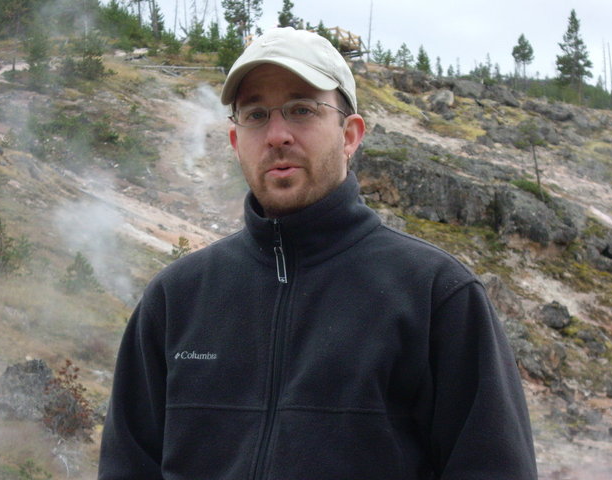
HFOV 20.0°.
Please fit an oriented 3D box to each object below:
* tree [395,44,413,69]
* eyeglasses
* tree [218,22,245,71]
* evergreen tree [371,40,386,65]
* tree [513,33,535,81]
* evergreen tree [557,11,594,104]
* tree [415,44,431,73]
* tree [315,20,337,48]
[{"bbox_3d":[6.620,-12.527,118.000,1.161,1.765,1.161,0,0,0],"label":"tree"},{"bbox_3d":[-0.012,-0.152,2.266,0.136,0.040,0.136,-6,-9,24],"label":"eyeglasses"},{"bbox_3d":[-4.373,-11.357,102.000,1.450,2.817,1.450,0,0,0],"label":"tree"},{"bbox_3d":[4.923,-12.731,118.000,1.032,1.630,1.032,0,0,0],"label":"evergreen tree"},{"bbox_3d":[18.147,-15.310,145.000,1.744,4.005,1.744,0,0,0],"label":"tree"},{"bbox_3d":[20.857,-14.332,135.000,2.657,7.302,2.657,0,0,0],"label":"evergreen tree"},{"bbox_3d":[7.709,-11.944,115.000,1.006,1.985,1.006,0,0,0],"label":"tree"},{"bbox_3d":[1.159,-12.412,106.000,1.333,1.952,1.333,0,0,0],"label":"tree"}]

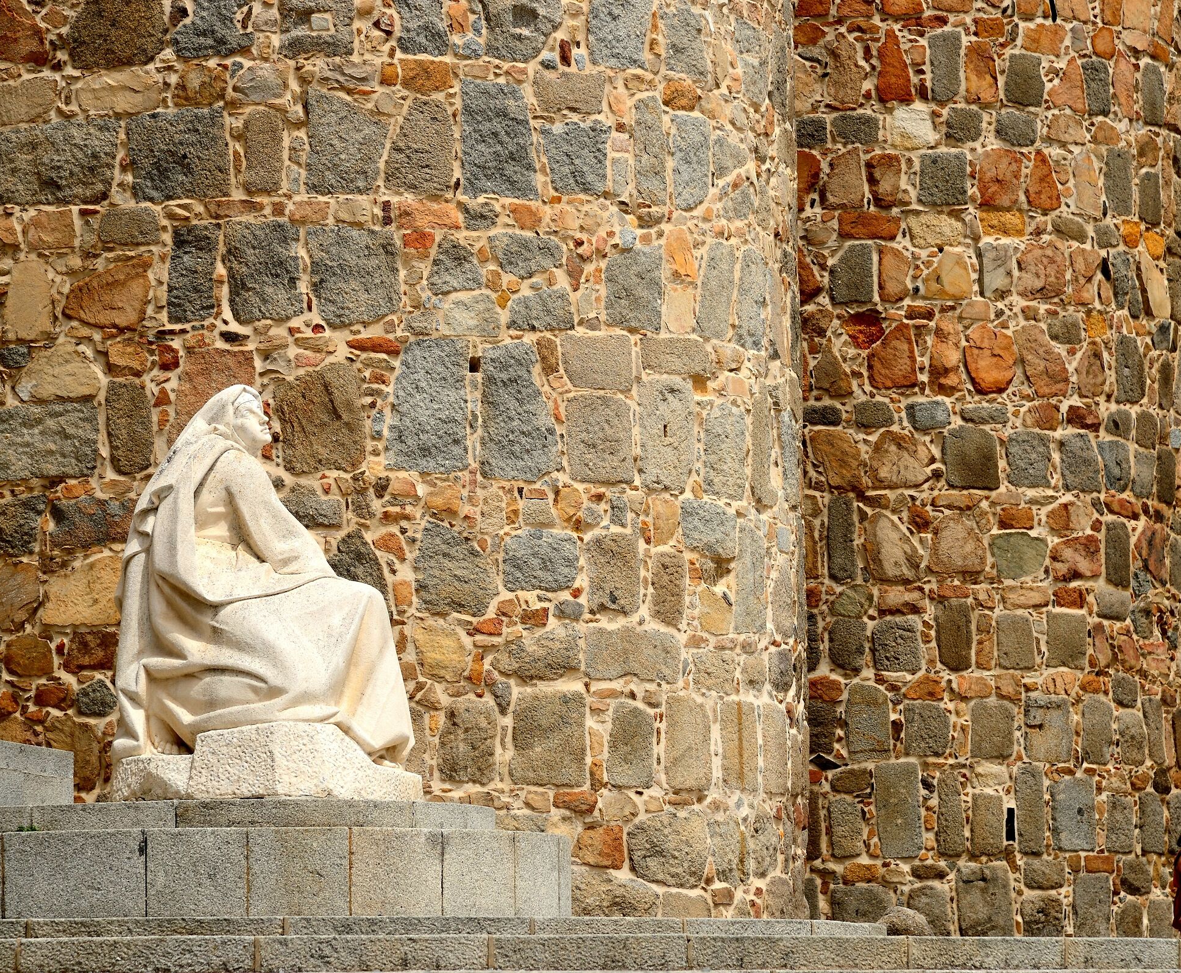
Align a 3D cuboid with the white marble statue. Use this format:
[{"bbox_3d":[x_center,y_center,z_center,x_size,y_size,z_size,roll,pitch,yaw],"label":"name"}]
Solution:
[{"bbox_3d":[-1.887,0.512,28.000,1.600,2.200,1.150,-2,-6,14],"label":"white marble statue"}]

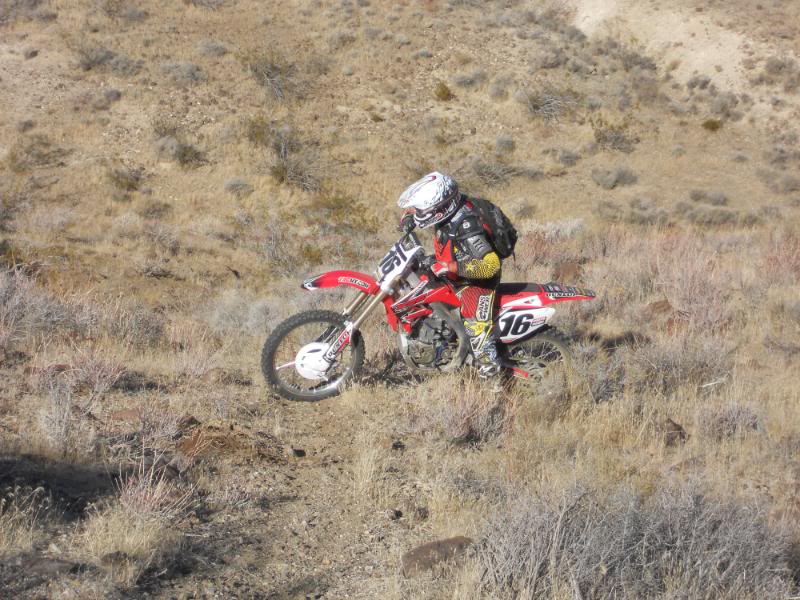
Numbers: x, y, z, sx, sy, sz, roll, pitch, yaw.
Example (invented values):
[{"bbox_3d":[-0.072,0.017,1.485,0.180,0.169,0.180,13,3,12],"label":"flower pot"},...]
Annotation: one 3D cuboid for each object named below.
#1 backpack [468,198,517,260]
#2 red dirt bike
[{"bbox_3d":[0.633,-0.495,16.370,0.190,0.430,0.300,-28,16,3],"label":"backpack"},{"bbox_3d":[0.195,0.142,16.500,2.160,1.240,0.810,5,17,-5],"label":"red dirt bike"}]

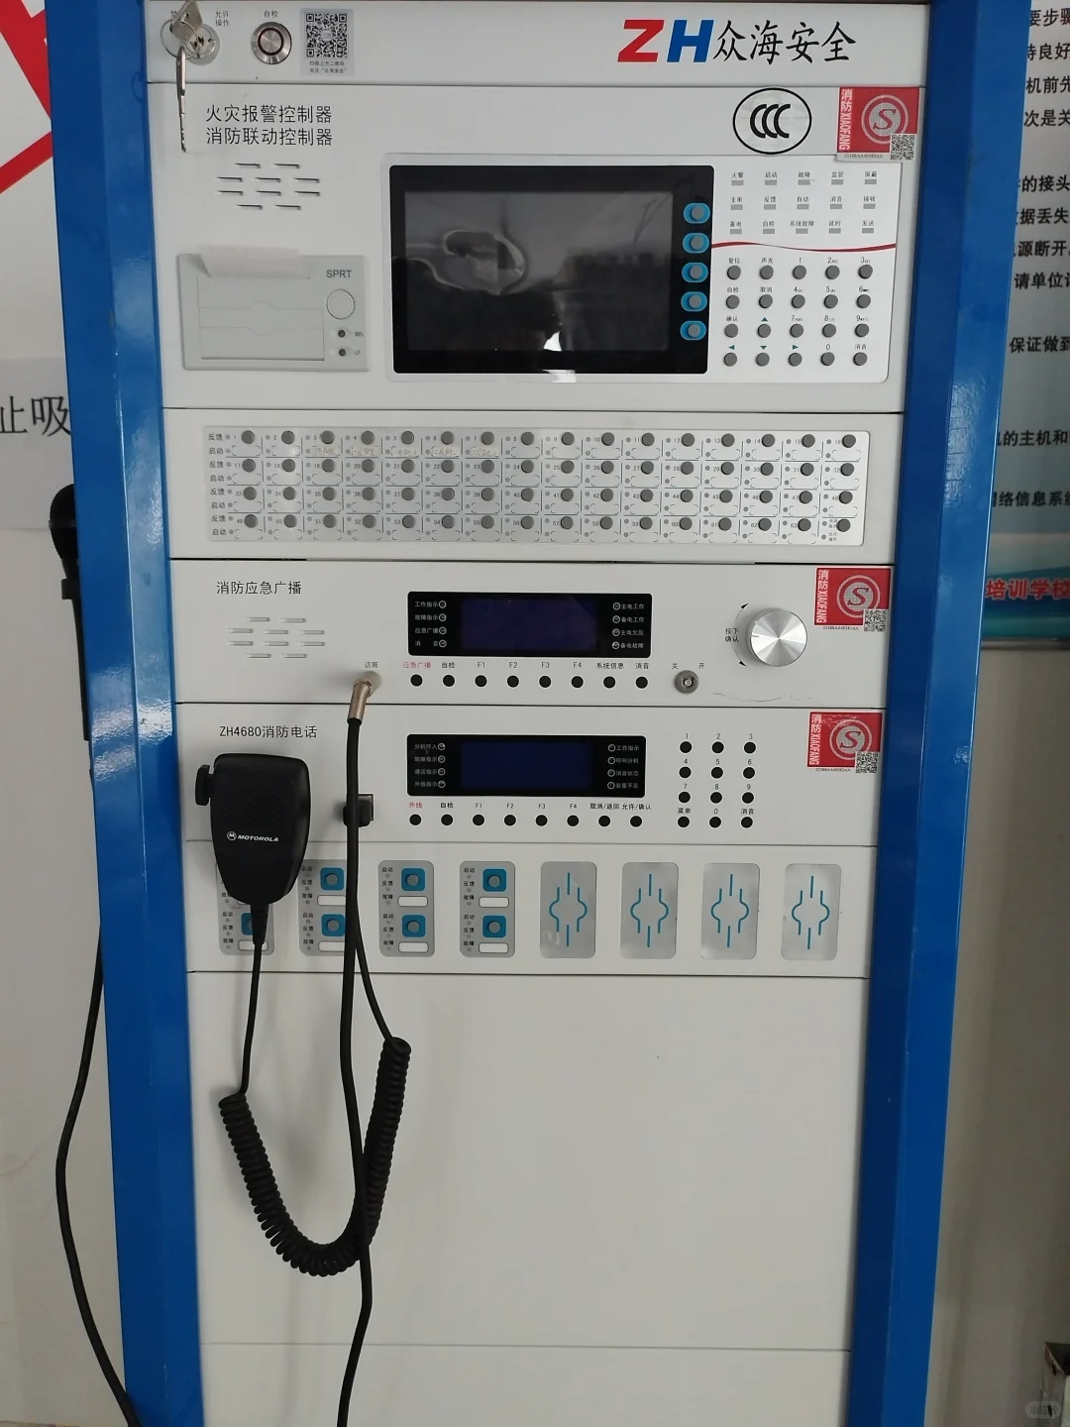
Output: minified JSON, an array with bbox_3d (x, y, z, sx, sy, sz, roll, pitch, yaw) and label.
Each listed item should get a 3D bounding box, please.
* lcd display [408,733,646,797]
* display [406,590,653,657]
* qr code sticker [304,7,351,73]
[{"bbox_3d":[-0.005,0.033,0.677,0.150,0.040,0.010,0,9,0],"label":"lcd display"},{"bbox_3d":[-0.003,-0.055,0.663,0.150,0.040,0.010,0,9,0],"label":"display"},{"bbox_3d":[-0.117,-0.380,0.607,0.029,0.034,0.002,0,9,0],"label":"qr code sticker"}]

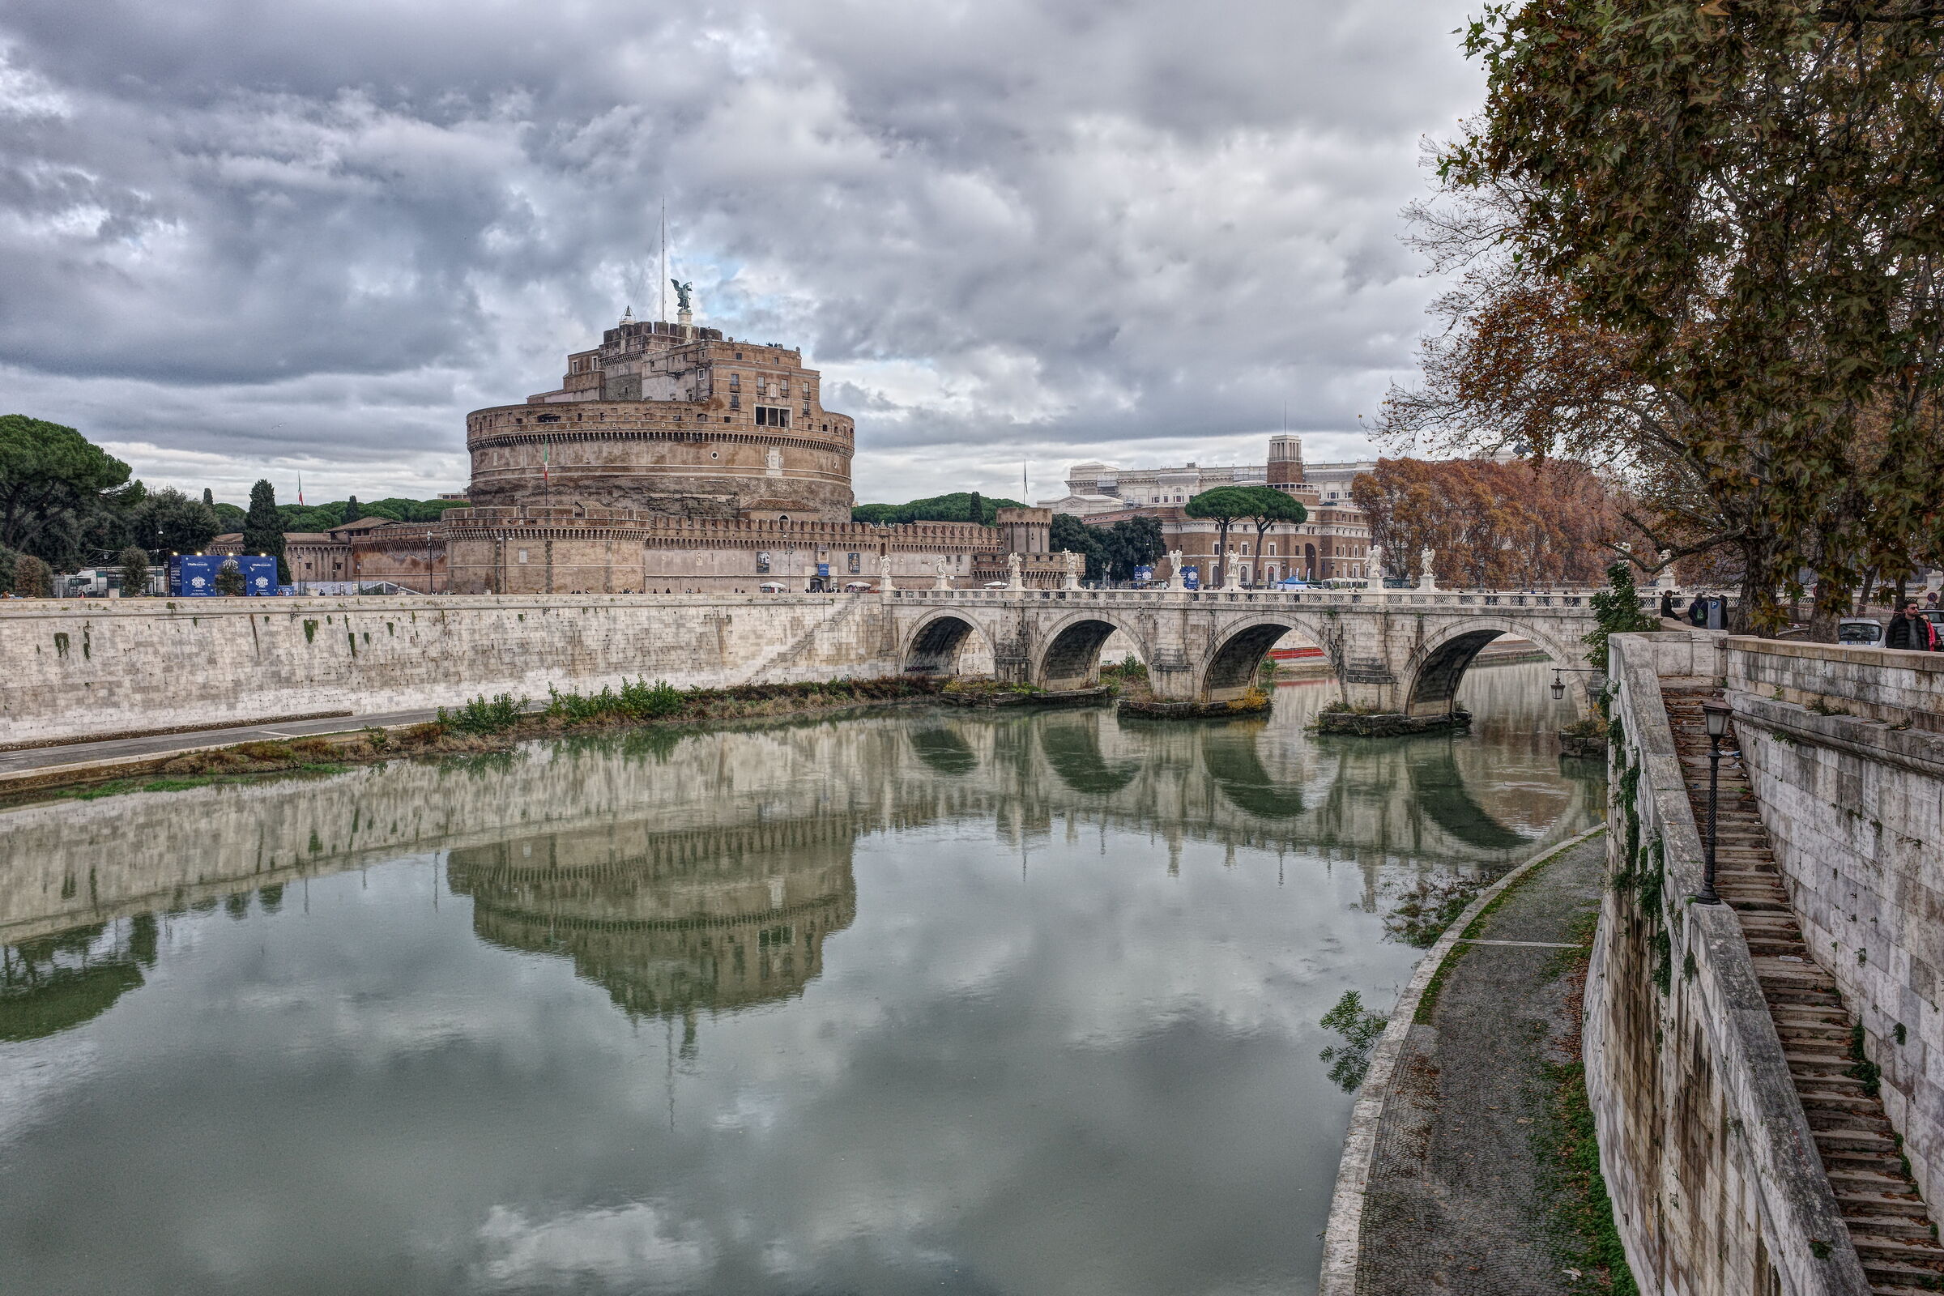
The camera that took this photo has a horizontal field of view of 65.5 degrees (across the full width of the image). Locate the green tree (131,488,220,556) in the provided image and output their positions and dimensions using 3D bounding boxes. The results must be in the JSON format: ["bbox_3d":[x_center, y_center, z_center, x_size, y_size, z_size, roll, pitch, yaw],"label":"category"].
[{"bbox_3d":[-103.991,-13.522,196.650,12.500,15.600,12.500,-1,2,-28],"label":"green tree"}]

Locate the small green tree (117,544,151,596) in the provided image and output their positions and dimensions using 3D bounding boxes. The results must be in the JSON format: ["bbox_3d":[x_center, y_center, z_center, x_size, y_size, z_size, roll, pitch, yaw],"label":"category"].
[{"bbox_3d":[-81.437,-6.992,146.846,3.200,6.100,3.200,-1,2,-29],"label":"small green tree"}]

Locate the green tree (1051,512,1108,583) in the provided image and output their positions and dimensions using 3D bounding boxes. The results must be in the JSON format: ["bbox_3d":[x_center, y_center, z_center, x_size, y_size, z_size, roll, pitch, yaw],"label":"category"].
[{"bbox_3d":[19.548,-16.897,279.582,12.000,16.000,12.000,0,2,4],"label":"green tree"}]

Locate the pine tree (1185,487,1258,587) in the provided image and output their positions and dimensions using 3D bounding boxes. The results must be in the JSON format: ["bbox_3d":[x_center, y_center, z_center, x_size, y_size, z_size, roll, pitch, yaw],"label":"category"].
[{"bbox_3d":[48.503,-20.042,289.479,15.000,22.000,15.000,0,2,9],"label":"pine tree"}]

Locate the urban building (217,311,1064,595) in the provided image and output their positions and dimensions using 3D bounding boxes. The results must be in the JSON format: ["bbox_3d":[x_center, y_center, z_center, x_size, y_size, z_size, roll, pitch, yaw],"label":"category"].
[{"bbox_3d":[-54.500,-33.150,263.510,110.000,50.000,110.000,-2,3,-44],"label":"urban building"}]

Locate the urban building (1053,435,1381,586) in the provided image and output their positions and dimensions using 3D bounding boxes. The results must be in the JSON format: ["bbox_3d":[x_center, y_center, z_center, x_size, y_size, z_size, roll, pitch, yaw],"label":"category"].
[{"bbox_3d":[63.200,-33.570,391.072,82.000,41.000,55.000,0,2,9],"label":"urban building"}]

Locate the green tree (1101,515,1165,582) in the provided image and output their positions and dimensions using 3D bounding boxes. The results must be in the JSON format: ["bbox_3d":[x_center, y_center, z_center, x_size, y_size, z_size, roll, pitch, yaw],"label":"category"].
[{"bbox_3d":[29.885,-16.967,281.581,12.500,16.000,12.500,0,2,6],"label":"green tree"}]

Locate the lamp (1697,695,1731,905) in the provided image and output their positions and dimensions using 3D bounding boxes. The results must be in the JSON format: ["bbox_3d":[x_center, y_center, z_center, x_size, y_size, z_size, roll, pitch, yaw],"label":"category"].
[{"bbox_3d":[11.483,2.386,23.497,0.460,3.120,0.460,0,2,11],"label":"lamp"}]

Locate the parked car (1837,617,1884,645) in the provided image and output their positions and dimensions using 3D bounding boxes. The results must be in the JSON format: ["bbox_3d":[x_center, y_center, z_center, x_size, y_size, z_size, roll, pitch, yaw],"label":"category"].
[{"bbox_3d":[29.641,-0.252,50.567,1.680,1.550,3.800,1,2,28],"label":"parked car"}]

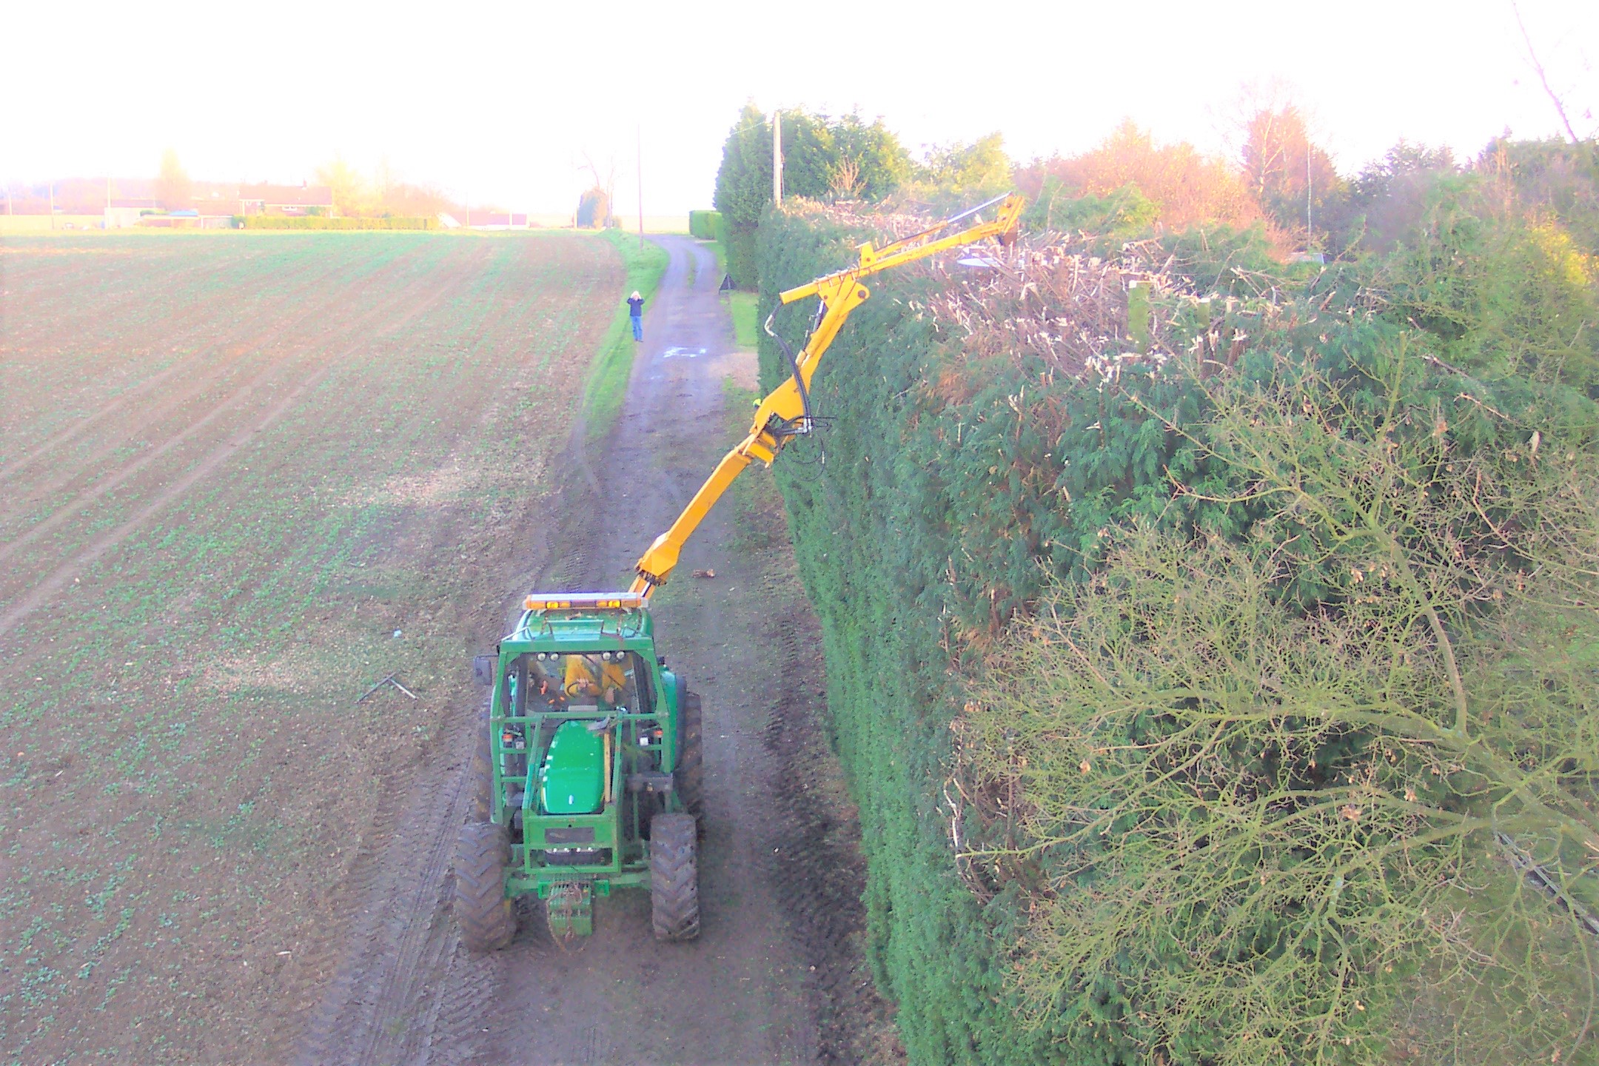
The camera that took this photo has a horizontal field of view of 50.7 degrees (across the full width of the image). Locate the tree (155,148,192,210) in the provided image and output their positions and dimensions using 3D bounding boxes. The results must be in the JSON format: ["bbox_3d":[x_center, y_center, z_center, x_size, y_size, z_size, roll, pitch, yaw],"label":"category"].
[{"bbox_3d":[-97.177,-53.323,260.855,5.700,12.000,5.700,0,11,0],"label":"tree"}]

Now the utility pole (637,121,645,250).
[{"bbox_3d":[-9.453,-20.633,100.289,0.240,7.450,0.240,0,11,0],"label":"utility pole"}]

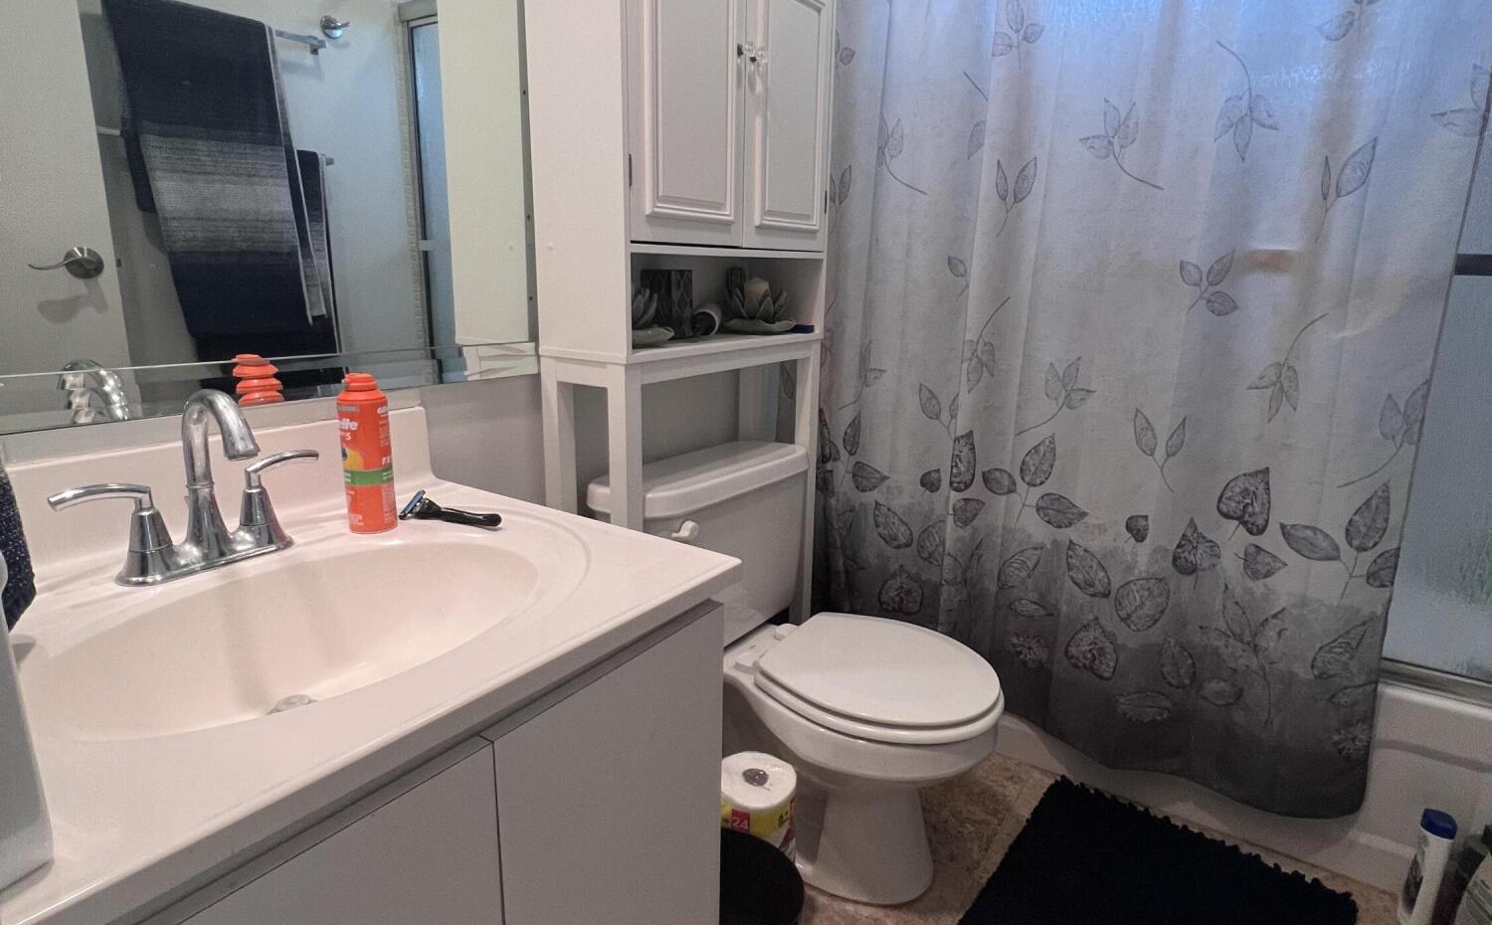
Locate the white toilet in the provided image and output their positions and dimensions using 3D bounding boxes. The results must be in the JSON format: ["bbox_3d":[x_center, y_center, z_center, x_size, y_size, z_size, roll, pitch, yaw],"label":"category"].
[{"bbox_3d":[0.122,0.401,1.424,0.680,0.742,0.475,10,17,31],"label":"white toilet"}]

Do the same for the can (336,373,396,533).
[{"bbox_3d":[-0.431,-0.011,0.854,0.052,0.177,0.052,1,14,0],"label":"can"}]

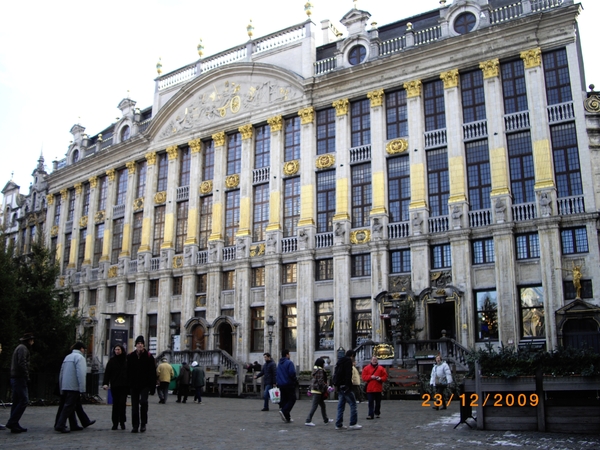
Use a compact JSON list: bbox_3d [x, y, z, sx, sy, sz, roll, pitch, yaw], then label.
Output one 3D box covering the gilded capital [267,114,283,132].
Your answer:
[{"bbox_3d":[-1.675,-6.900,45.567,1.180,1.040,0.450,-9,-17,32],"label":"gilded capital"}]

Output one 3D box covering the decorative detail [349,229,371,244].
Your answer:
[{"bbox_3d":[3.776,0.734,41.160,1.395,0.926,0.250,-8,-16,31],"label":"decorative detail"}]

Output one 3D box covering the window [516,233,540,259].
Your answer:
[{"bbox_3d":[11.272,1.043,32.330,1.204,1.343,0.220,-9,-16,34],"label":"window"}]

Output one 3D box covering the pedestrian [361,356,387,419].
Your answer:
[{"bbox_3d":[2.062,4.471,18.159,0.700,1.700,0.450,0,-14,0],"label":"pedestrian"}]

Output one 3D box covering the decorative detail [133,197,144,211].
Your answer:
[{"bbox_3d":[-12.334,-1.629,50.509,1.200,1.000,0.250,-9,-17,34],"label":"decorative detail"}]

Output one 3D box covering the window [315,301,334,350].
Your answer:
[{"bbox_3d":[1.437,5.878,38.238,1.343,2.929,0.220,-9,-16,34],"label":"window"}]

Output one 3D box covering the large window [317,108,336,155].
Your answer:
[{"bbox_3d":[1.825,-6.302,44.673,1.591,3.210,0.250,-8,-16,31],"label":"large window"}]

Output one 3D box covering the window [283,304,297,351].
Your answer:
[{"bbox_3d":[-0.608,6.703,43.050,1.202,2.885,0.250,-8,-16,31],"label":"window"}]

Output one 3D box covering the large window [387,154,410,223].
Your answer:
[{"bbox_3d":[5.735,-2.094,37.919,1.379,3.844,0.200,-9,-17,33],"label":"large window"}]

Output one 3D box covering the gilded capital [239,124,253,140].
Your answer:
[{"bbox_3d":[-3.700,-6.207,44.438,1.000,1.012,0.450,-9,-16,34],"label":"gilded capital"}]

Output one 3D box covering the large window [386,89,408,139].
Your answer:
[{"bbox_3d":[6.025,-6.813,40.735,1.470,3.200,0.250,-9,-17,32],"label":"large window"}]

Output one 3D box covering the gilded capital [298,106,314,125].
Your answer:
[{"bbox_3d":[0.426,-7.113,43.100,0.960,0.980,0.420,-9,-16,34],"label":"gilded capital"}]

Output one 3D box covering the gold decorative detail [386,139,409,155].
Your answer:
[{"bbox_3d":[5.697,-4.566,38.500,1.270,0.870,0.240,-8,-16,33],"label":"gold decorative detail"}]

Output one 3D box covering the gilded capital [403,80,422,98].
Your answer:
[{"bbox_3d":[6.930,-8.248,40.160,1.180,1.040,0.450,-9,-17,32],"label":"gilded capital"}]

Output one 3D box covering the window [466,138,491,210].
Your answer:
[{"bbox_3d":[10.069,-2.799,36.976,1.400,4.100,0.250,-9,-17,32],"label":"window"}]

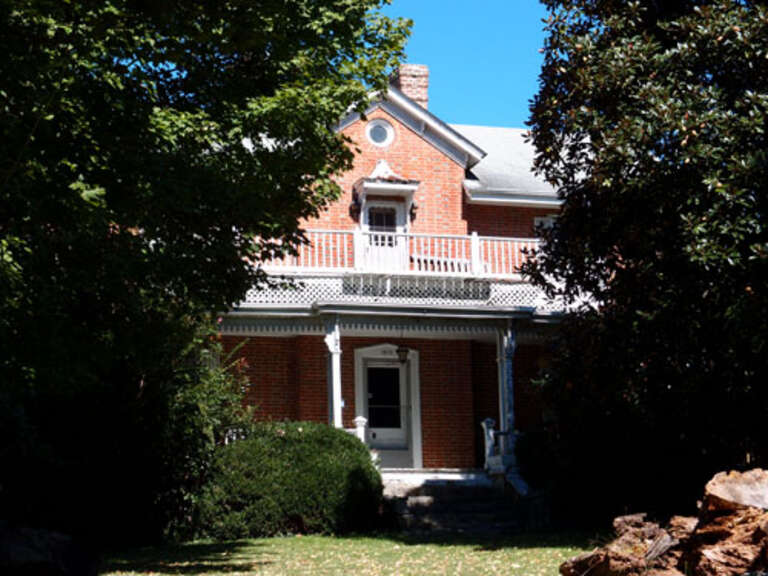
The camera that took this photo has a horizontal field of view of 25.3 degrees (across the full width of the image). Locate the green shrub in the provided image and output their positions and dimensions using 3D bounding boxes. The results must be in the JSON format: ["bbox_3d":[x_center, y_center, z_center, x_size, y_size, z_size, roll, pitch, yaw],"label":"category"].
[{"bbox_3d":[-1.621,3.285,29.300,3.100,2.000,2.600,2,-13,-15],"label":"green shrub"}]

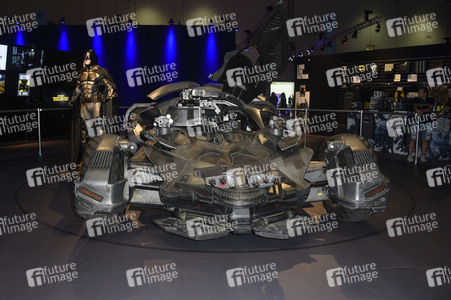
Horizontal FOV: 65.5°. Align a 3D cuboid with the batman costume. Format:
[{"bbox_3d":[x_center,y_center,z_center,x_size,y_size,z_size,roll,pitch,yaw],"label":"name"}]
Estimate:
[{"bbox_3d":[-2.277,-0.610,6.137,0.830,2.100,0.580,2,9,5],"label":"batman costume"}]

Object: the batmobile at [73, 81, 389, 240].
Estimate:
[{"bbox_3d":[-0.177,-0.340,6.257,3.250,1.720,6.000,0,9,-7],"label":"batmobile"}]

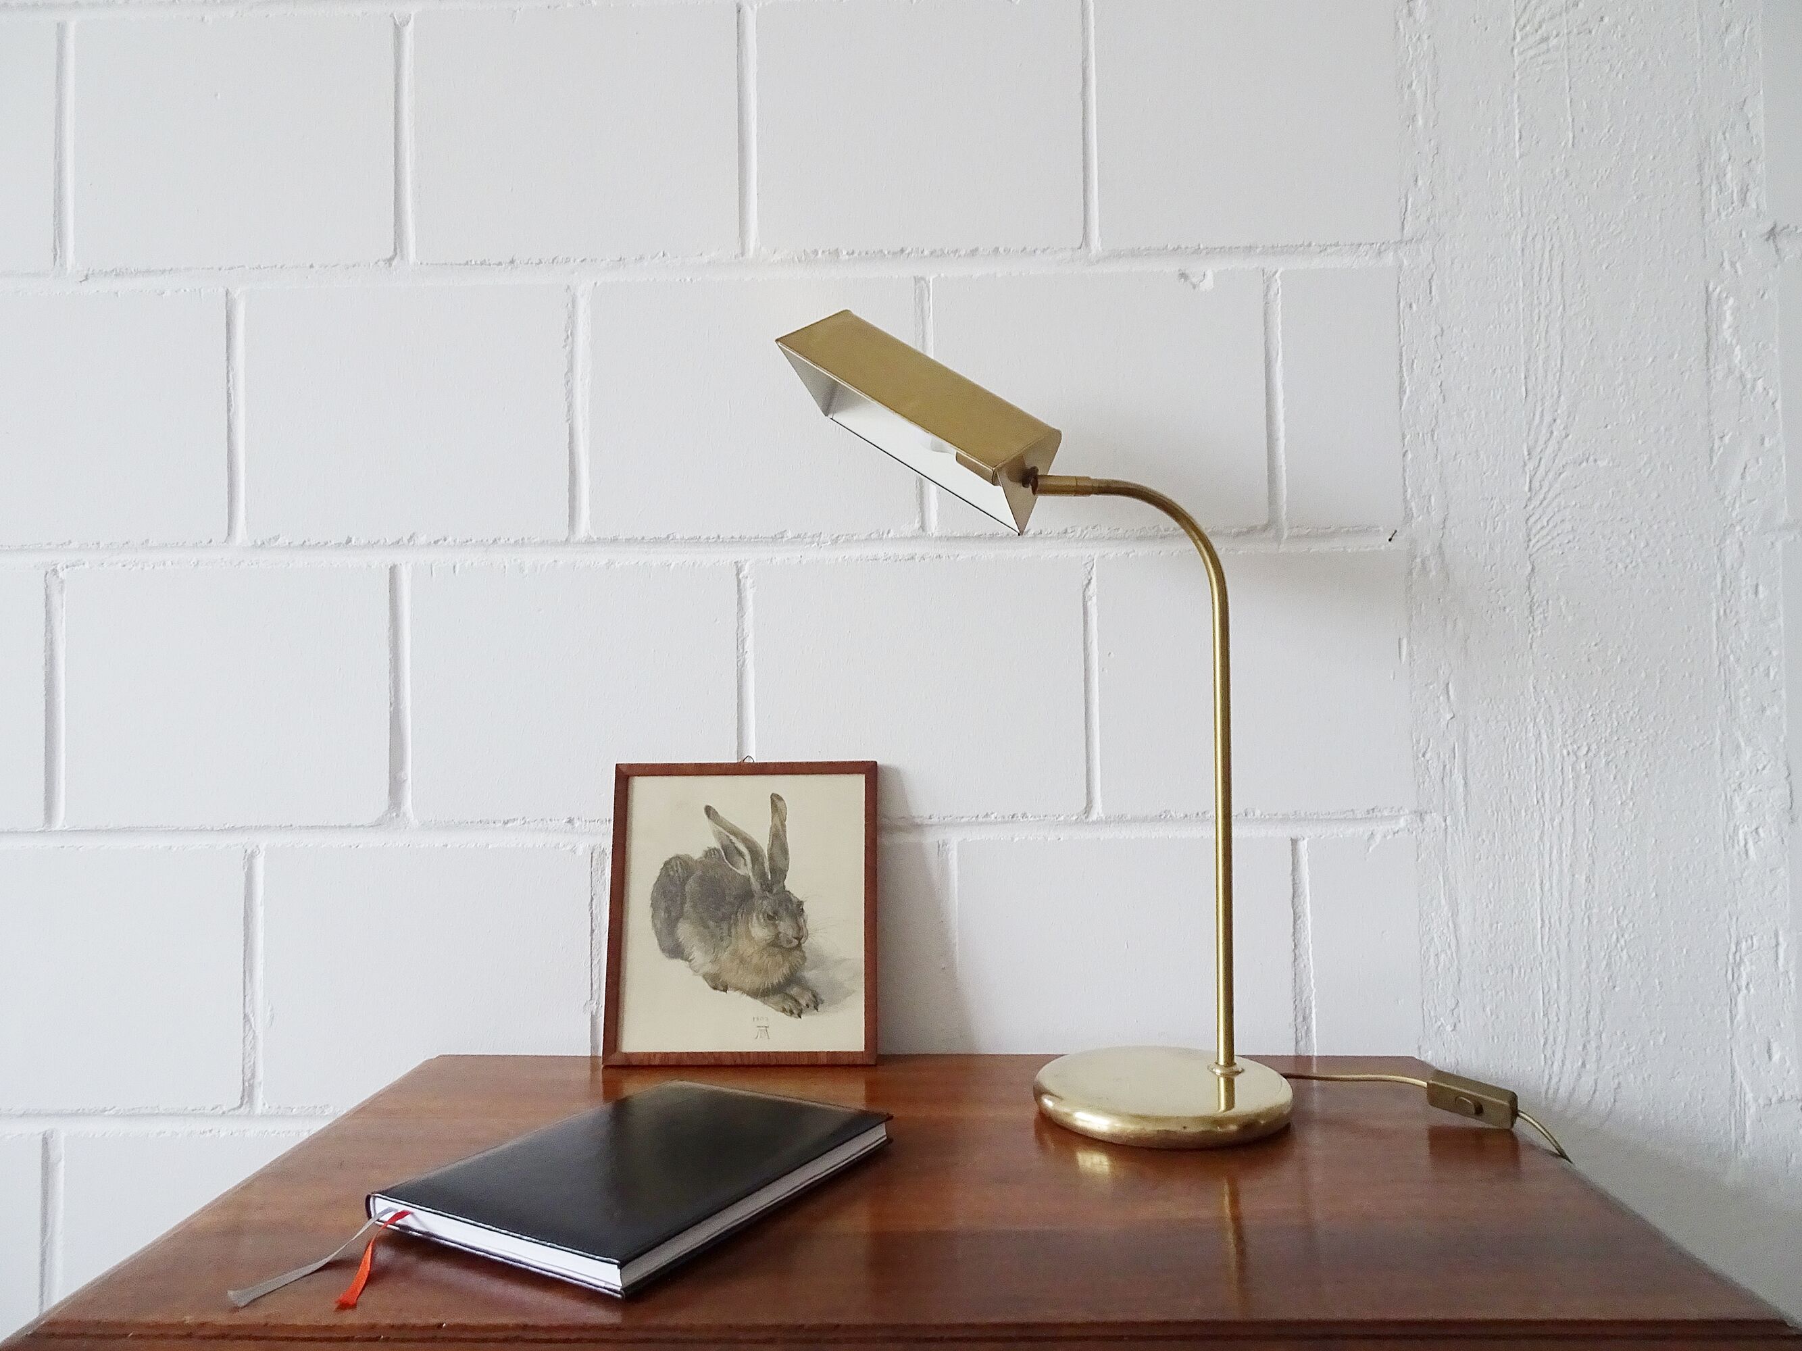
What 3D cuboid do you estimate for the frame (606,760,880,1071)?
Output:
[{"bbox_3d":[-0.114,0.172,0.910,0.195,0.215,0.014,-1,-12,3],"label":"frame"}]

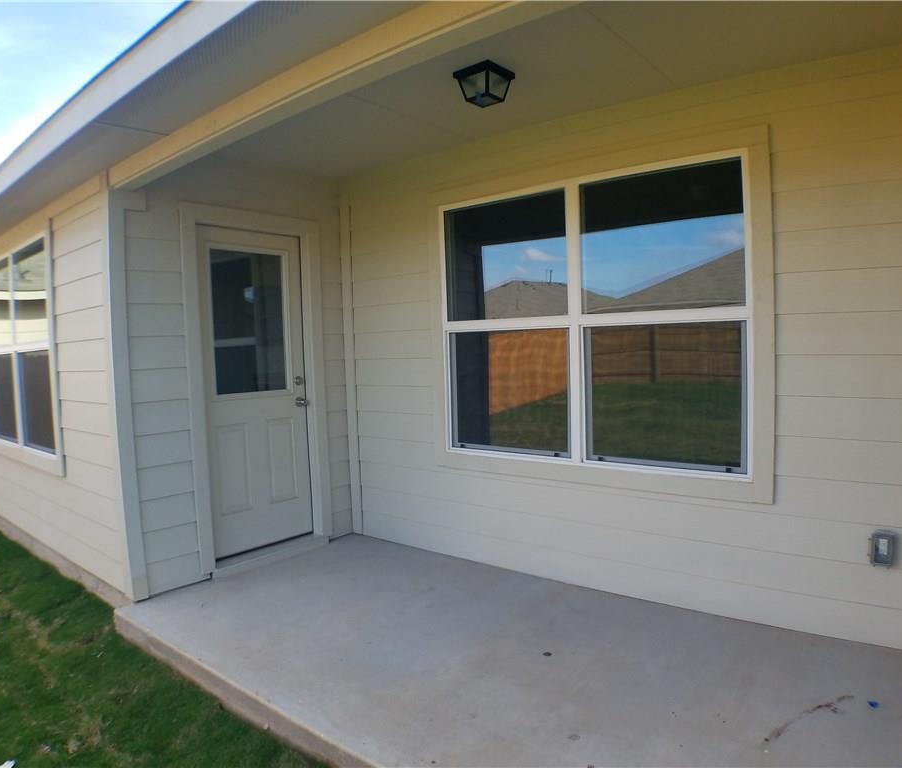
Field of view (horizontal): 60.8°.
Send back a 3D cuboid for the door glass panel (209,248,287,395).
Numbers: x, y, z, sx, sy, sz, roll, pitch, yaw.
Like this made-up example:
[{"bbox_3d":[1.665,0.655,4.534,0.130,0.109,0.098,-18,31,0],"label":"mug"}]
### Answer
[{"bbox_3d":[-1.232,-0.377,4.724,0.030,0.862,0.515,1,5,40],"label":"door glass panel"}]

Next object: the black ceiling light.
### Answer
[{"bbox_3d":[0.149,-1.300,3.370,0.190,0.127,0.190,1,5,41],"label":"black ceiling light"}]

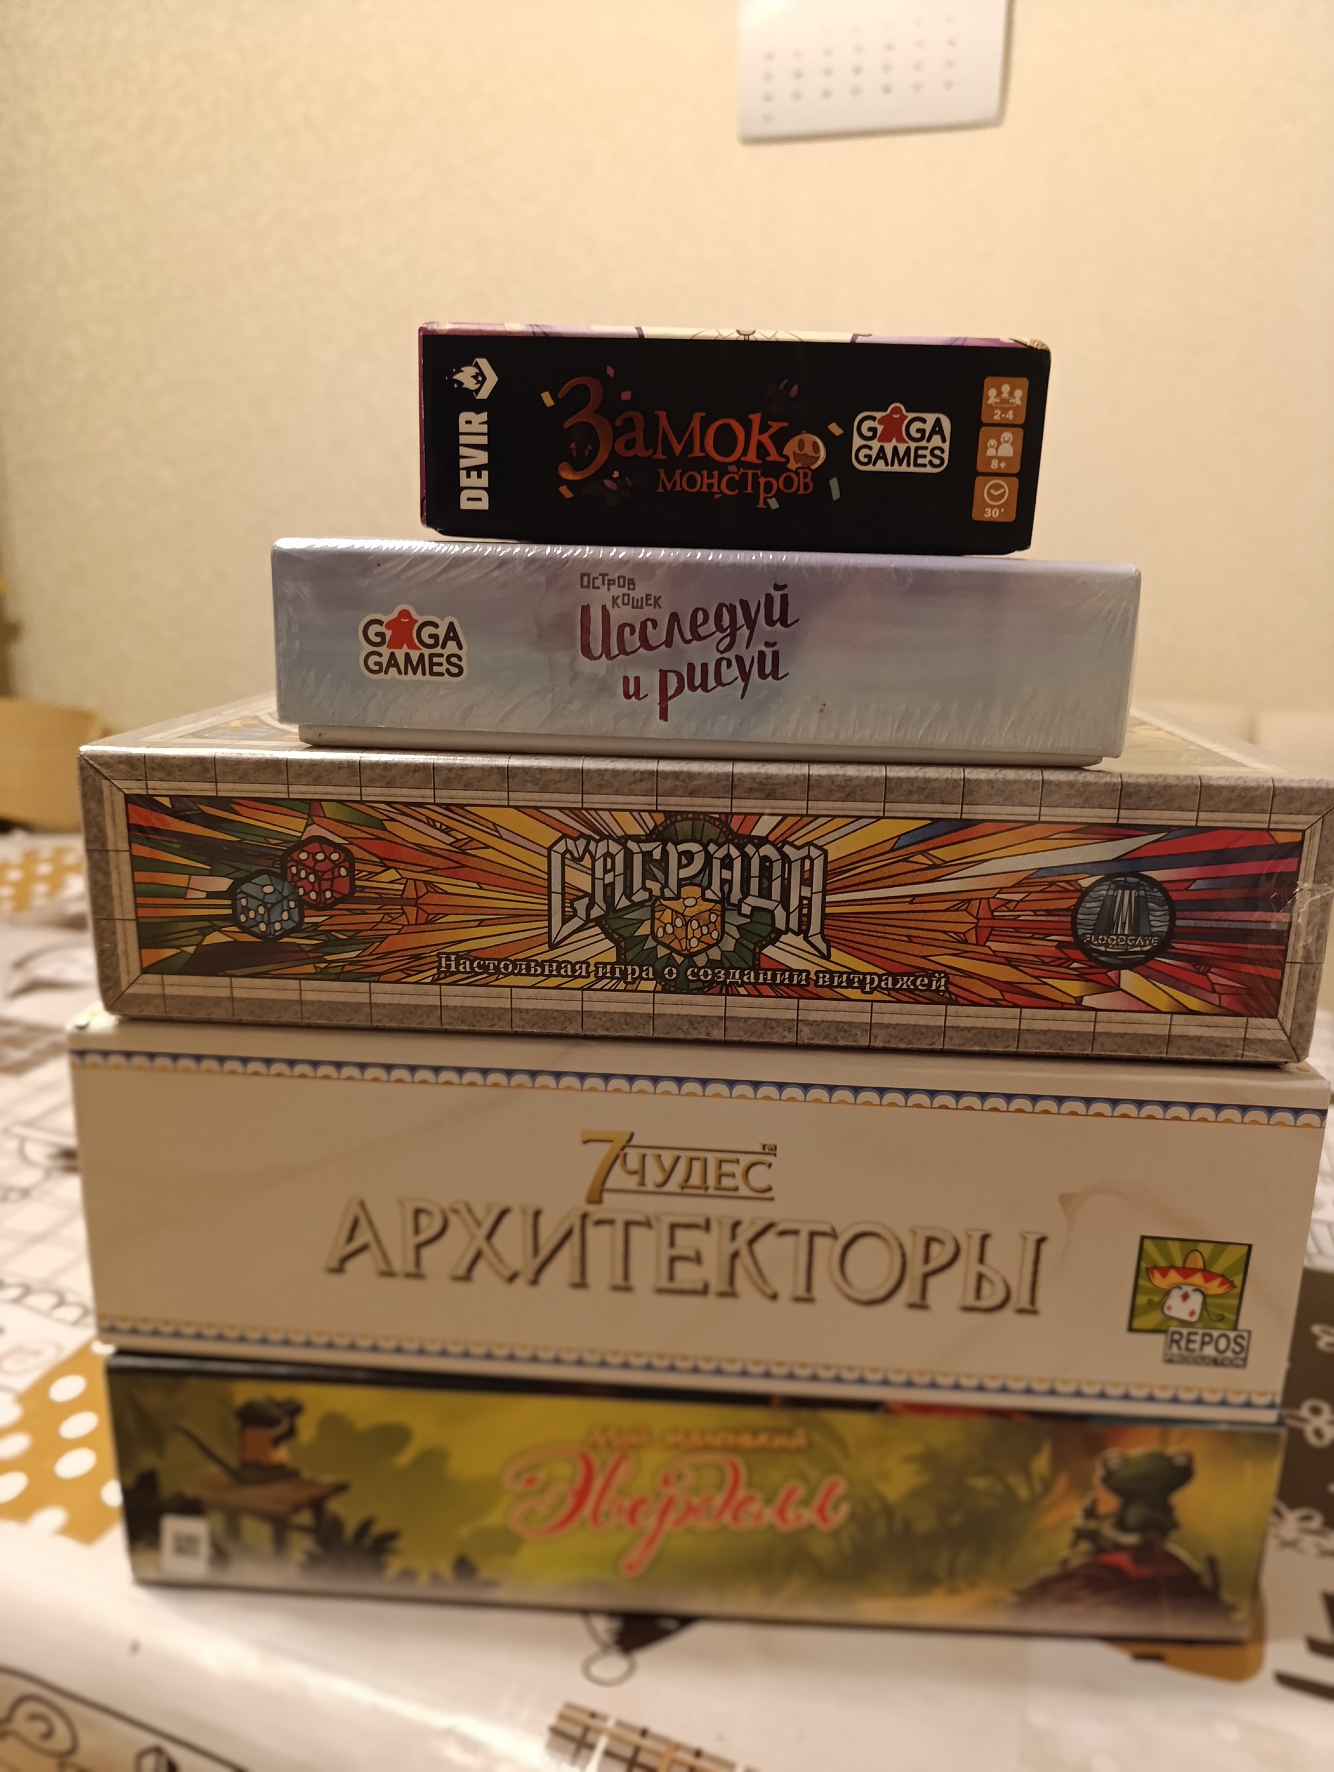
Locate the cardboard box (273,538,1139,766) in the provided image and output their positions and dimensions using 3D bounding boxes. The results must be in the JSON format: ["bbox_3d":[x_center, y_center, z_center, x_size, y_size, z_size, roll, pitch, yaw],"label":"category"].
[{"bbox_3d":[0.008,-0.069,0.329,0.189,0.045,0.142,1,15,-1],"label":"cardboard box"}]

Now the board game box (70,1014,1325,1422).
[{"bbox_3d":[0.008,0.053,0.361,0.278,0.083,0.192,2,15,3],"label":"board game box"}]

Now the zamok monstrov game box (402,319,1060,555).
[{"bbox_3d":[0.014,-0.111,0.310,0.139,0.045,0.097,1,15,-2],"label":"zamok monstrov game box"}]

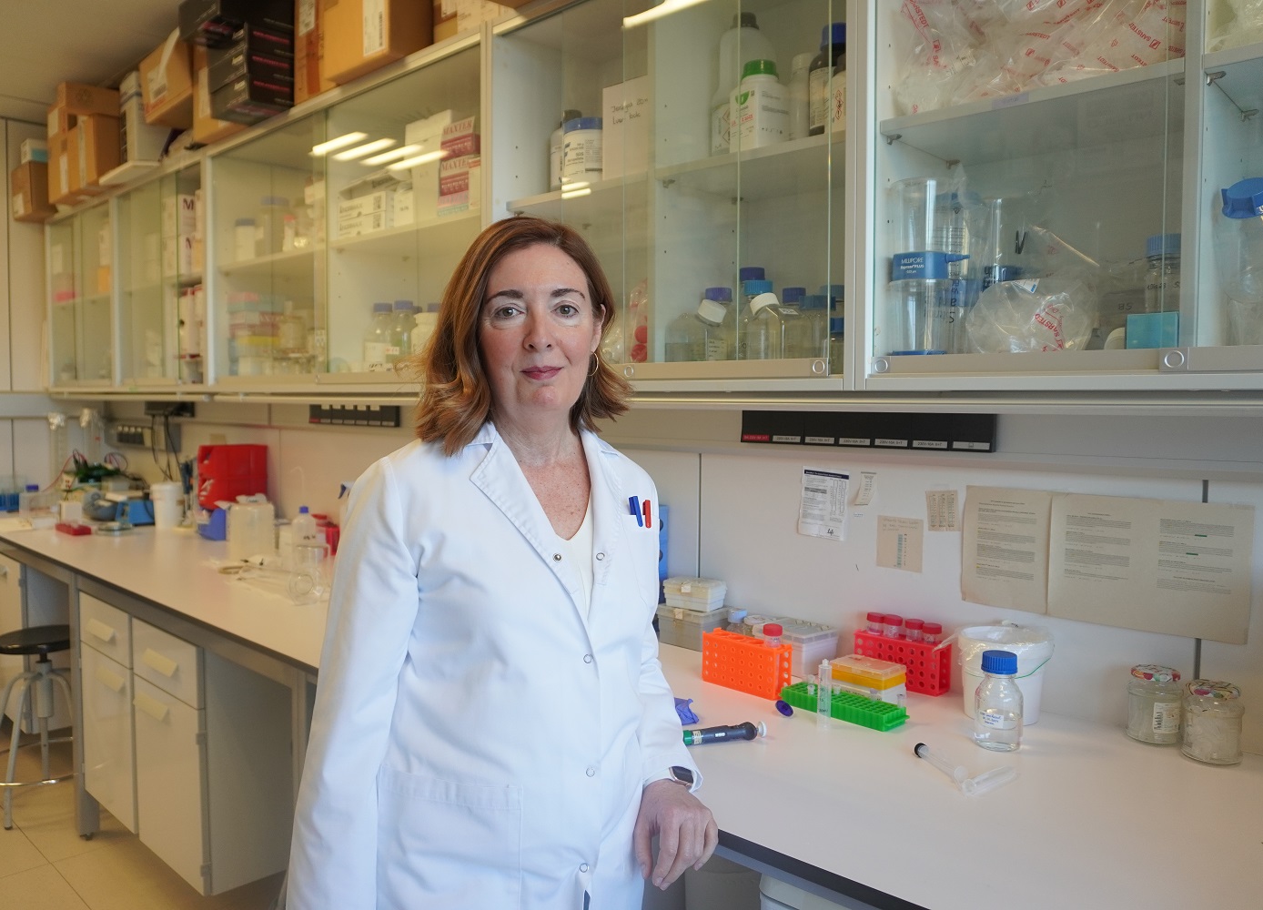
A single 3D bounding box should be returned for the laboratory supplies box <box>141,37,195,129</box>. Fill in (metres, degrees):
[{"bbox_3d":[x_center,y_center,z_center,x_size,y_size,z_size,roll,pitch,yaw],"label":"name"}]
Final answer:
[{"bbox_3d":[-1.555,-1.349,3.476,0.455,0.228,0.292,4,5,44],"label":"laboratory supplies box"}]

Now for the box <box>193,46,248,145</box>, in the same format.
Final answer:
[{"bbox_3d":[-1.261,-1.220,3.201,0.312,0.322,0.307,4,5,44],"label":"box"}]

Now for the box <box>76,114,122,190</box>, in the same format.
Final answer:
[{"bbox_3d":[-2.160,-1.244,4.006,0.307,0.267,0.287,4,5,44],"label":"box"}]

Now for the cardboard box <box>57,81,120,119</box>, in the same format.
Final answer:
[{"bbox_3d":[-2.156,-1.418,3.850,0.099,0.099,0.273,4,5,44],"label":"cardboard box"}]

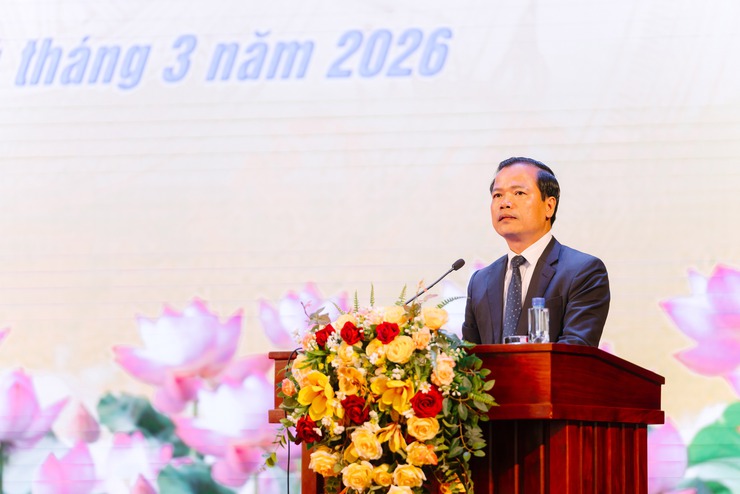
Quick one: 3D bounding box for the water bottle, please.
[{"bbox_3d":[0.450,0.197,9.820,0.057,0.135,0.057,-2,-5,30],"label":"water bottle"}]

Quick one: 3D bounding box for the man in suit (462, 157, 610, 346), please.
[{"bbox_3d":[0.462,0.590,10.180,0.500,1.680,0.400,-2,-5,30],"label":"man in suit"}]

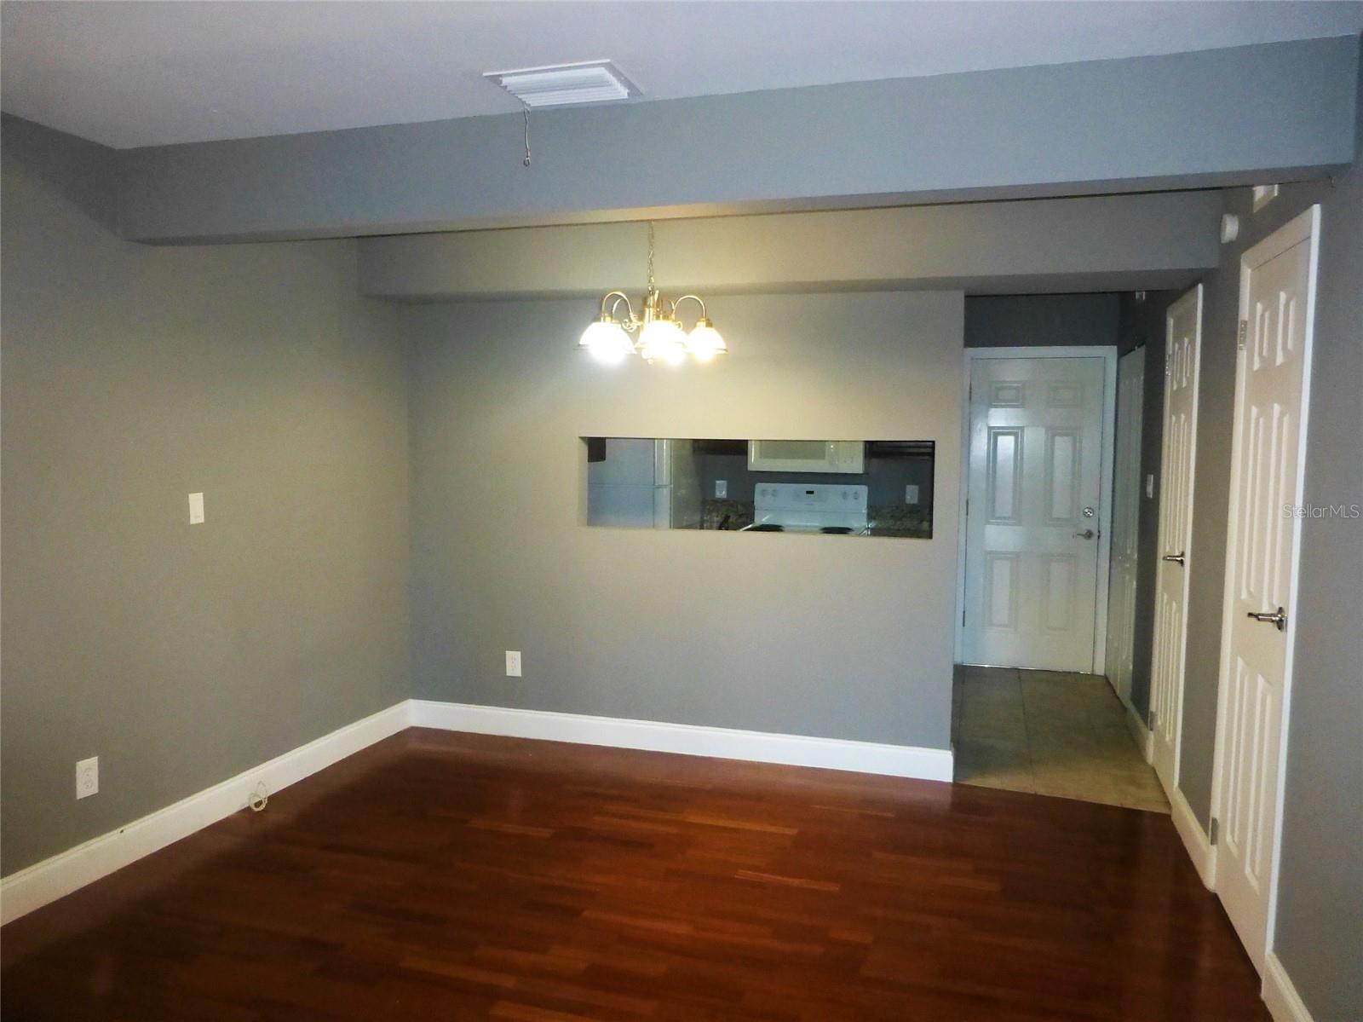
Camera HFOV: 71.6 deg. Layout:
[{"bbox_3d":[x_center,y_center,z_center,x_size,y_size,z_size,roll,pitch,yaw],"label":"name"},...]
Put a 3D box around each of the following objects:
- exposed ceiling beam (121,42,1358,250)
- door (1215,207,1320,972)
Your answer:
[{"bbox_3d":[-0.147,-1.010,2.749,3.590,0.292,0.140,2,5,16],"label":"exposed ceiling beam"},{"bbox_3d":[1.712,0.247,2.793,0.060,2.110,0.690,2,5,18],"label":"door"}]

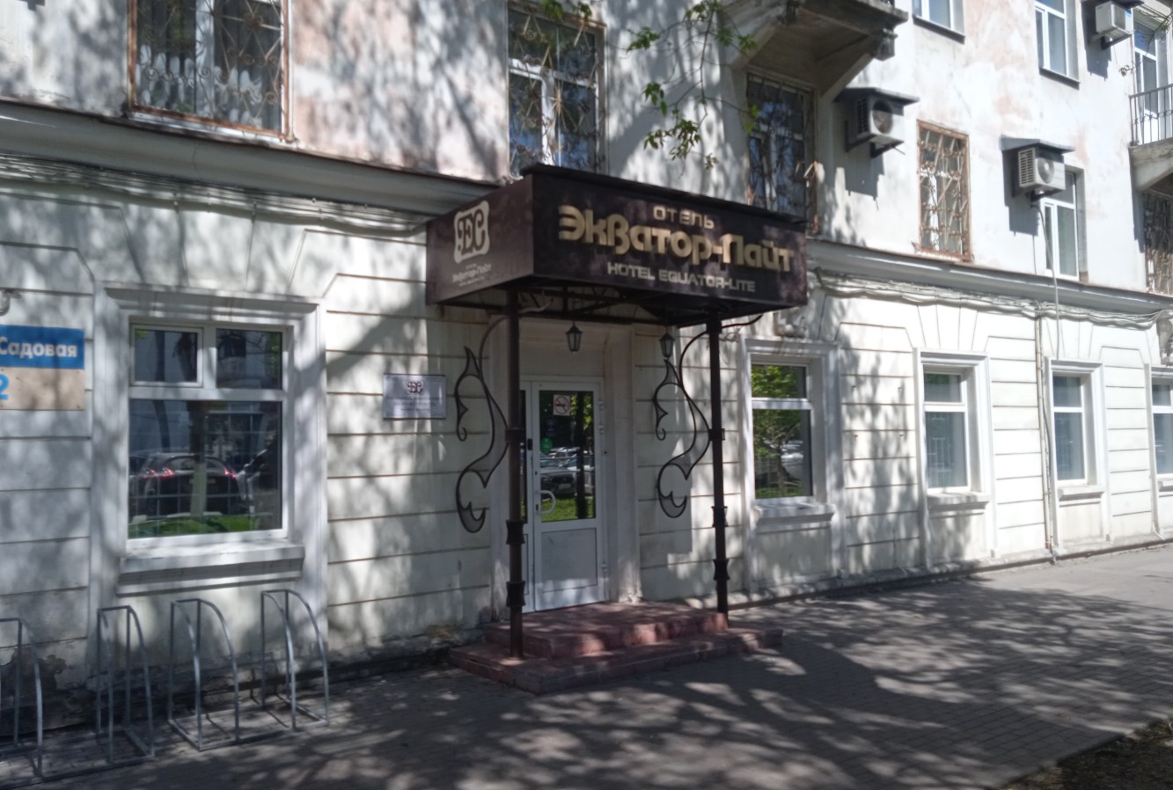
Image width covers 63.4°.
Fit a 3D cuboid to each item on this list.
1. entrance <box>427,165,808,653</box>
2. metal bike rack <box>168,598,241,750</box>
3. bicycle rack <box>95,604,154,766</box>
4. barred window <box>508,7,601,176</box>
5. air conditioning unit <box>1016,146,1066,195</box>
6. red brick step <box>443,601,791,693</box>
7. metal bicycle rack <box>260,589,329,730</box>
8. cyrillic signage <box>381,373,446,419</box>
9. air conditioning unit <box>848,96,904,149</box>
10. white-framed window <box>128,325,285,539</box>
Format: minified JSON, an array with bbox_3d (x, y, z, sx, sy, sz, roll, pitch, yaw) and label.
[{"bbox_3d":[0.314,0.243,8.565,2.968,3.741,1.890,1,-5,-35],"label":"entrance"},{"bbox_3d":[-2.519,1.792,6.201,0.220,0.791,0.837,1,-5,-35],"label":"metal bike rack"},{"bbox_3d":[-2.903,1.784,5.931,0.215,0.791,0.837,1,-5,-35],"label":"bicycle rack"},{"bbox_3d":[-0.281,-2.905,9.468,1.174,1.790,0.130,1,-5,-35],"label":"barred window"},{"bbox_3d":[6.727,-3.316,14.029,0.803,0.541,0.249,1,-5,-35],"label":"air conditioning unit"},{"bbox_3d":[0.205,2.108,8.252,2.601,0.230,1.706,1,-5,-35],"label":"red brick step"},{"bbox_3d":[-2.034,1.802,6.543,0.220,0.791,0.837,1,-5,-35],"label":"metal bicycle rack"},{"bbox_3d":[-1.490,0.015,8.301,0.585,0.381,0.019,1,-5,-35],"label":"cyrillic signage"},{"bbox_3d":[3.660,-3.430,11.856,0.658,0.501,0.214,1,-5,-35],"label":"air conditioning unit"},{"bbox_3d":[-2.961,0.296,7.481,1.186,1.660,0.099,1,-5,-35],"label":"white-framed window"}]

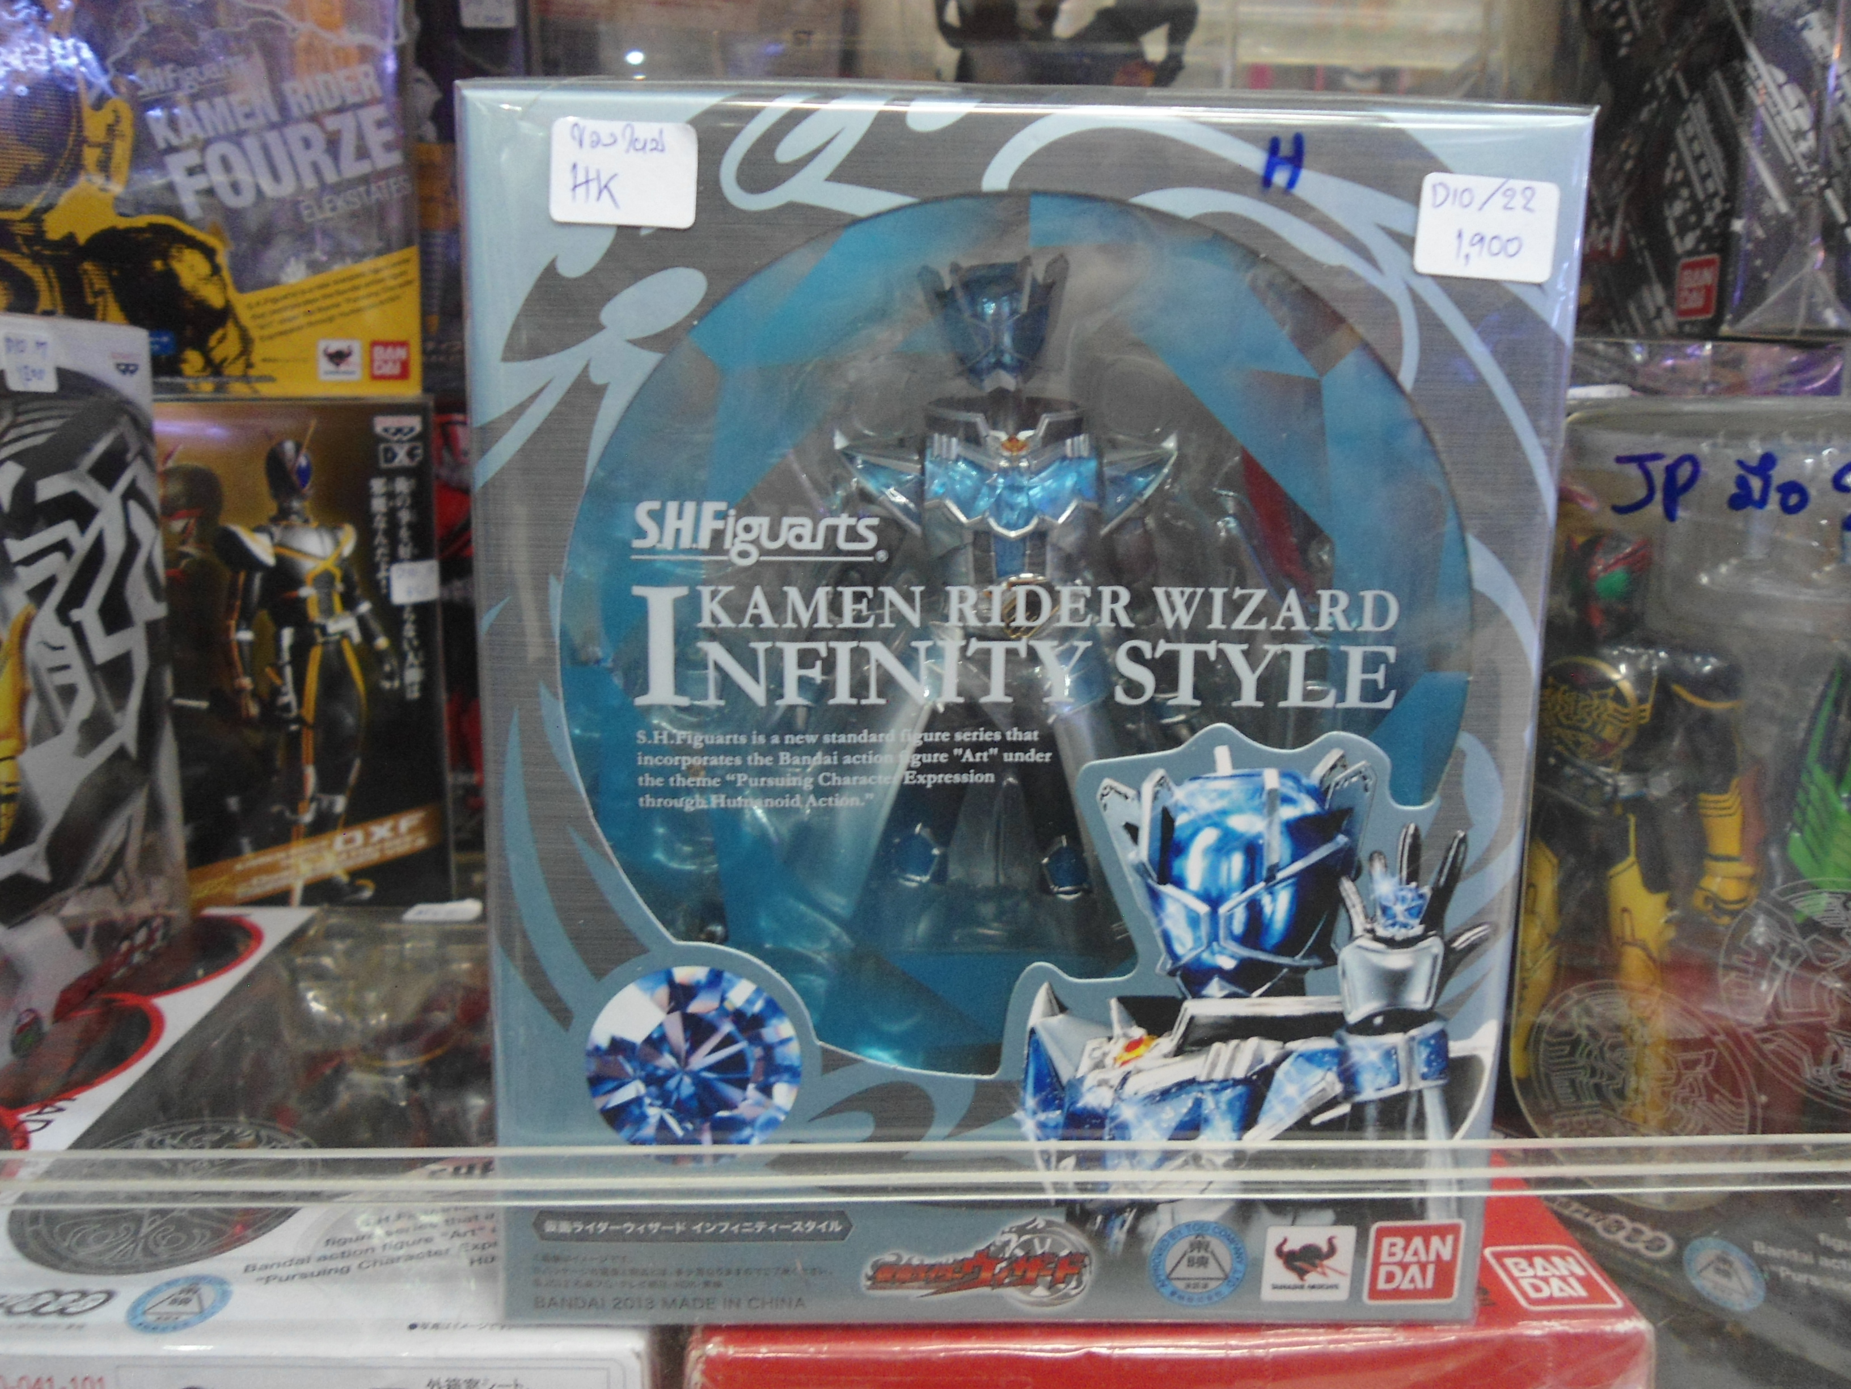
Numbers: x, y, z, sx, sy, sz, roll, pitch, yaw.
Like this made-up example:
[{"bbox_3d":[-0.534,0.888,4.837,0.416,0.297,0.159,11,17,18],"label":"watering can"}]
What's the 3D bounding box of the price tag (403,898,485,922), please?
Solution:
[{"bbox_3d":[-0.154,0.068,0.447,0.022,0.001,0.016,-1,10,-5],"label":"price tag"}]

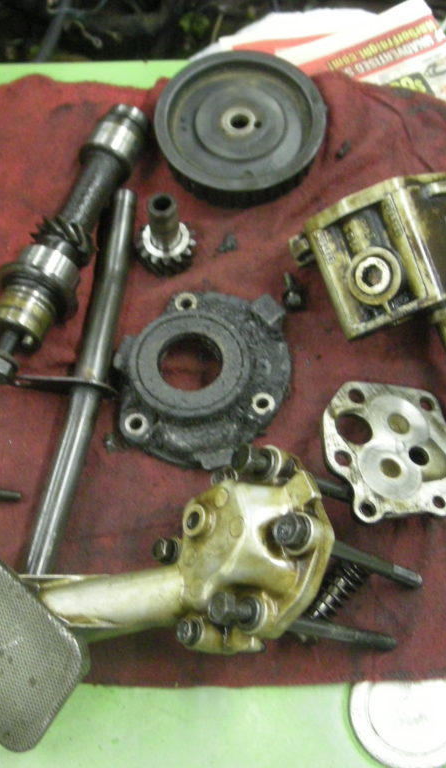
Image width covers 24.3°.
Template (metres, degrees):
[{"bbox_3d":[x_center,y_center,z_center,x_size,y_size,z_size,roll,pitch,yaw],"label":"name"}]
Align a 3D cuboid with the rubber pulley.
[{"bbox_3d":[0.010,-0.150,0.609,0.100,0.021,0.100,0,66,0],"label":"rubber pulley"}]

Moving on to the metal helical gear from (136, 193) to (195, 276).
[{"bbox_3d":[-0.032,-0.085,0.567,0.035,0.046,0.035,0,66,0],"label":"metal helical gear"}]

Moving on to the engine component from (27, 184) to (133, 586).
[{"bbox_3d":[-0.075,-0.008,0.550,0.013,0.013,0.232,8,67,4],"label":"engine component"}]

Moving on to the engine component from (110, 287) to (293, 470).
[{"bbox_3d":[-0.011,-0.004,0.547,0.095,0.021,0.097,0,66,0],"label":"engine component"}]

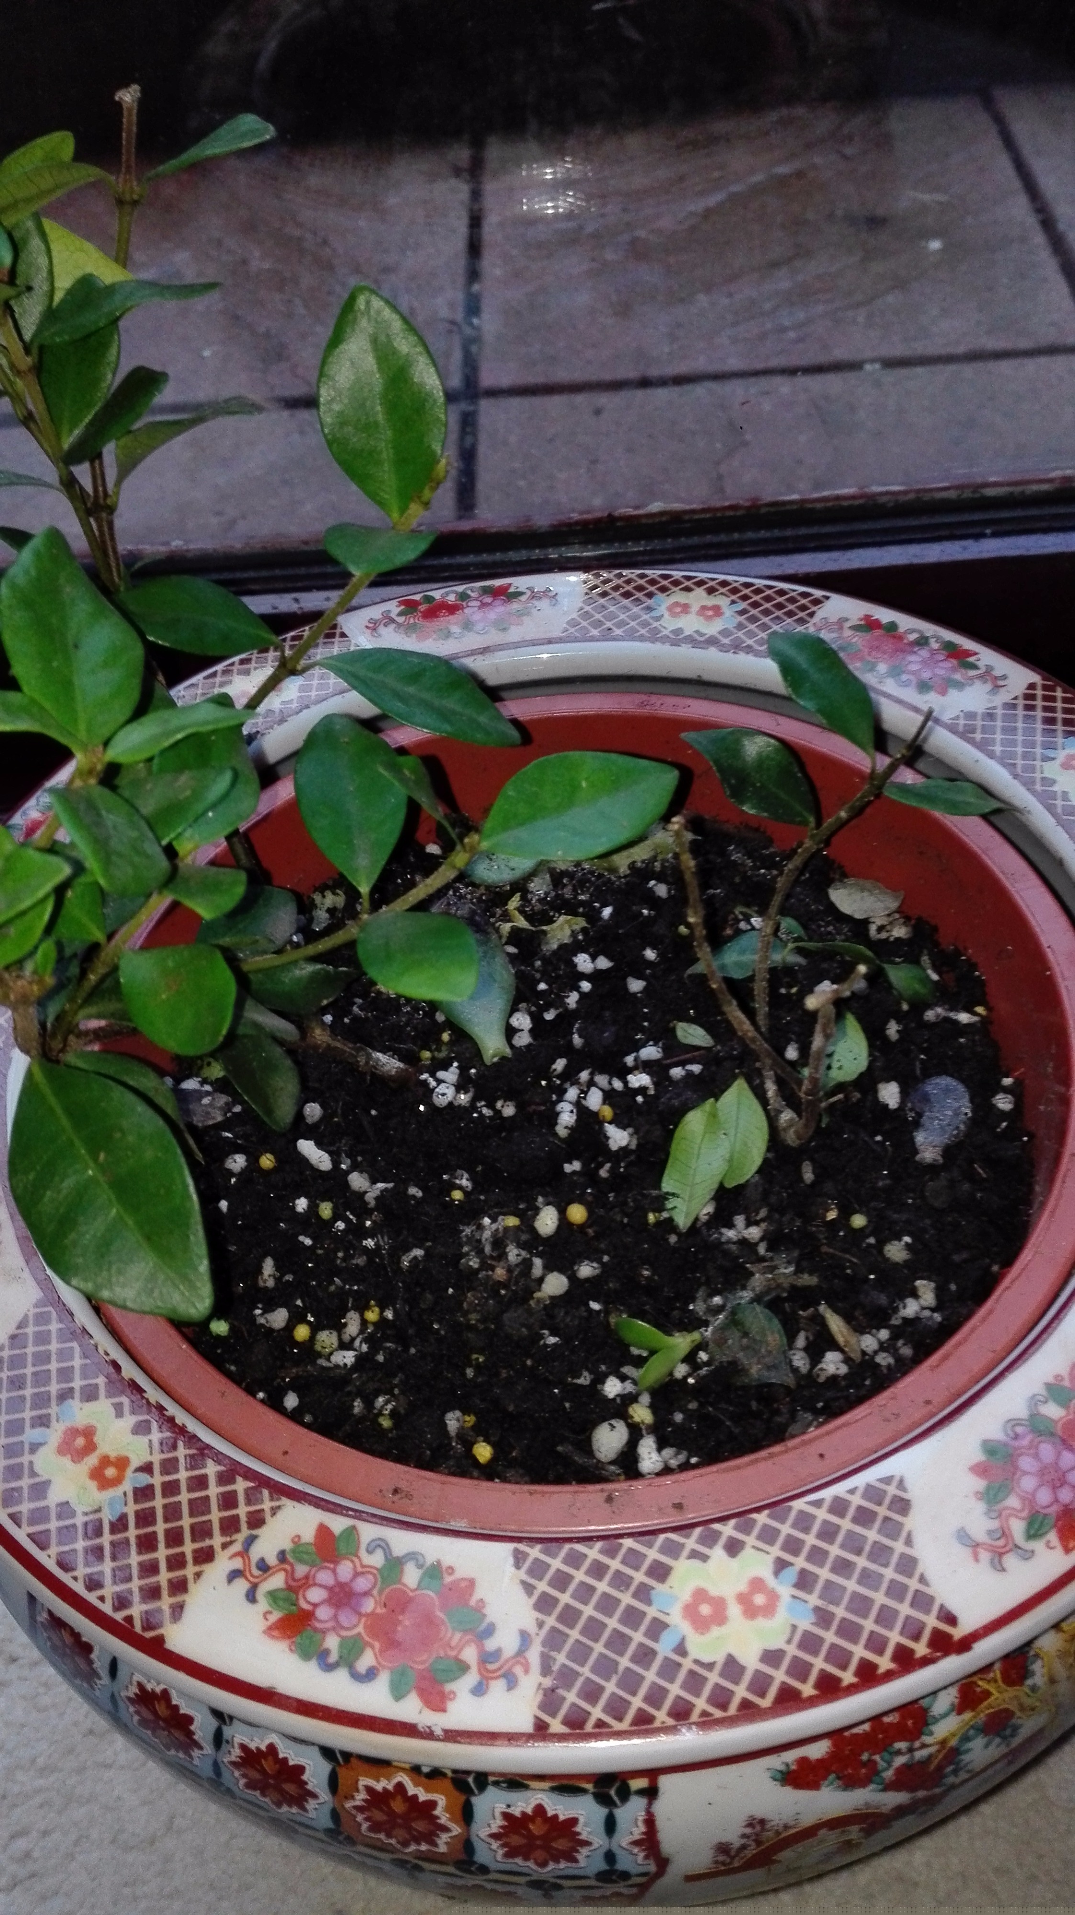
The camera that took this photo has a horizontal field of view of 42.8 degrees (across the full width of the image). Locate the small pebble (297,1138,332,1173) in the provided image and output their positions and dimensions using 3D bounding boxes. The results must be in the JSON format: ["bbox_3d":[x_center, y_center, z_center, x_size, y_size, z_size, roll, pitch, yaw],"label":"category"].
[{"bbox_3d":[-0.052,0.046,0.320,0.012,0.004,0.004,32,60,29],"label":"small pebble"}]

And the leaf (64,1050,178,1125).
[{"bbox_3d":[-0.075,0.027,0.252,0.031,0.007,0.017,33,66,9],"label":"leaf"}]

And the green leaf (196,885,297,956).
[{"bbox_3d":[-0.072,-0.009,0.340,0.025,0.006,0.017,-22,57,-9],"label":"green leaf"}]

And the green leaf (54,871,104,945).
[{"bbox_3d":[-0.098,-0.012,0.295,0.013,0.007,0.021,-14,72,-14],"label":"green leaf"}]

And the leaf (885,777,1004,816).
[{"bbox_3d":[0.092,-0.035,0.309,0.030,0.006,0.013,7,48,-13],"label":"leaf"}]

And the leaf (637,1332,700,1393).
[{"bbox_3d":[0.024,0.074,0.251,0.006,0.004,0.015,25,59,23],"label":"leaf"}]

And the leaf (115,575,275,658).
[{"bbox_3d":[-0.079,-0.078,0.318,0.037,0.007,0.019,19,68,-6],"label":"leaf"}]

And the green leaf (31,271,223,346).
[{"bbox_3d":[-0.084,-0.133,0.280,0.039,0.009,0.016,-16,49,-8],"label":"green leaf"}]

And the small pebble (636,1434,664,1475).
[{"bbox_3d":[0.023,0.099,0.274,0.006,0.005,0.008,-7,48,0],"label":"small pebble"}]

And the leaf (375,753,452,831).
[{"bbox_3d":[-0.024,-0.033,0.272,0.011,0.007,0.023,-38,90,-27],"label":"leaf"}]

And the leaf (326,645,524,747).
[{"bbox_3d":[-0.027,-0.060,0.321,0.052,0.007,0.021,24,55,11],"label":"leaf"}]

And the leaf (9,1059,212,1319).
[{"bbox_3d":[-0.081,0.043,0.260,0.031,0.009,0.063,-33,69,-21],"label":"leaf"}]

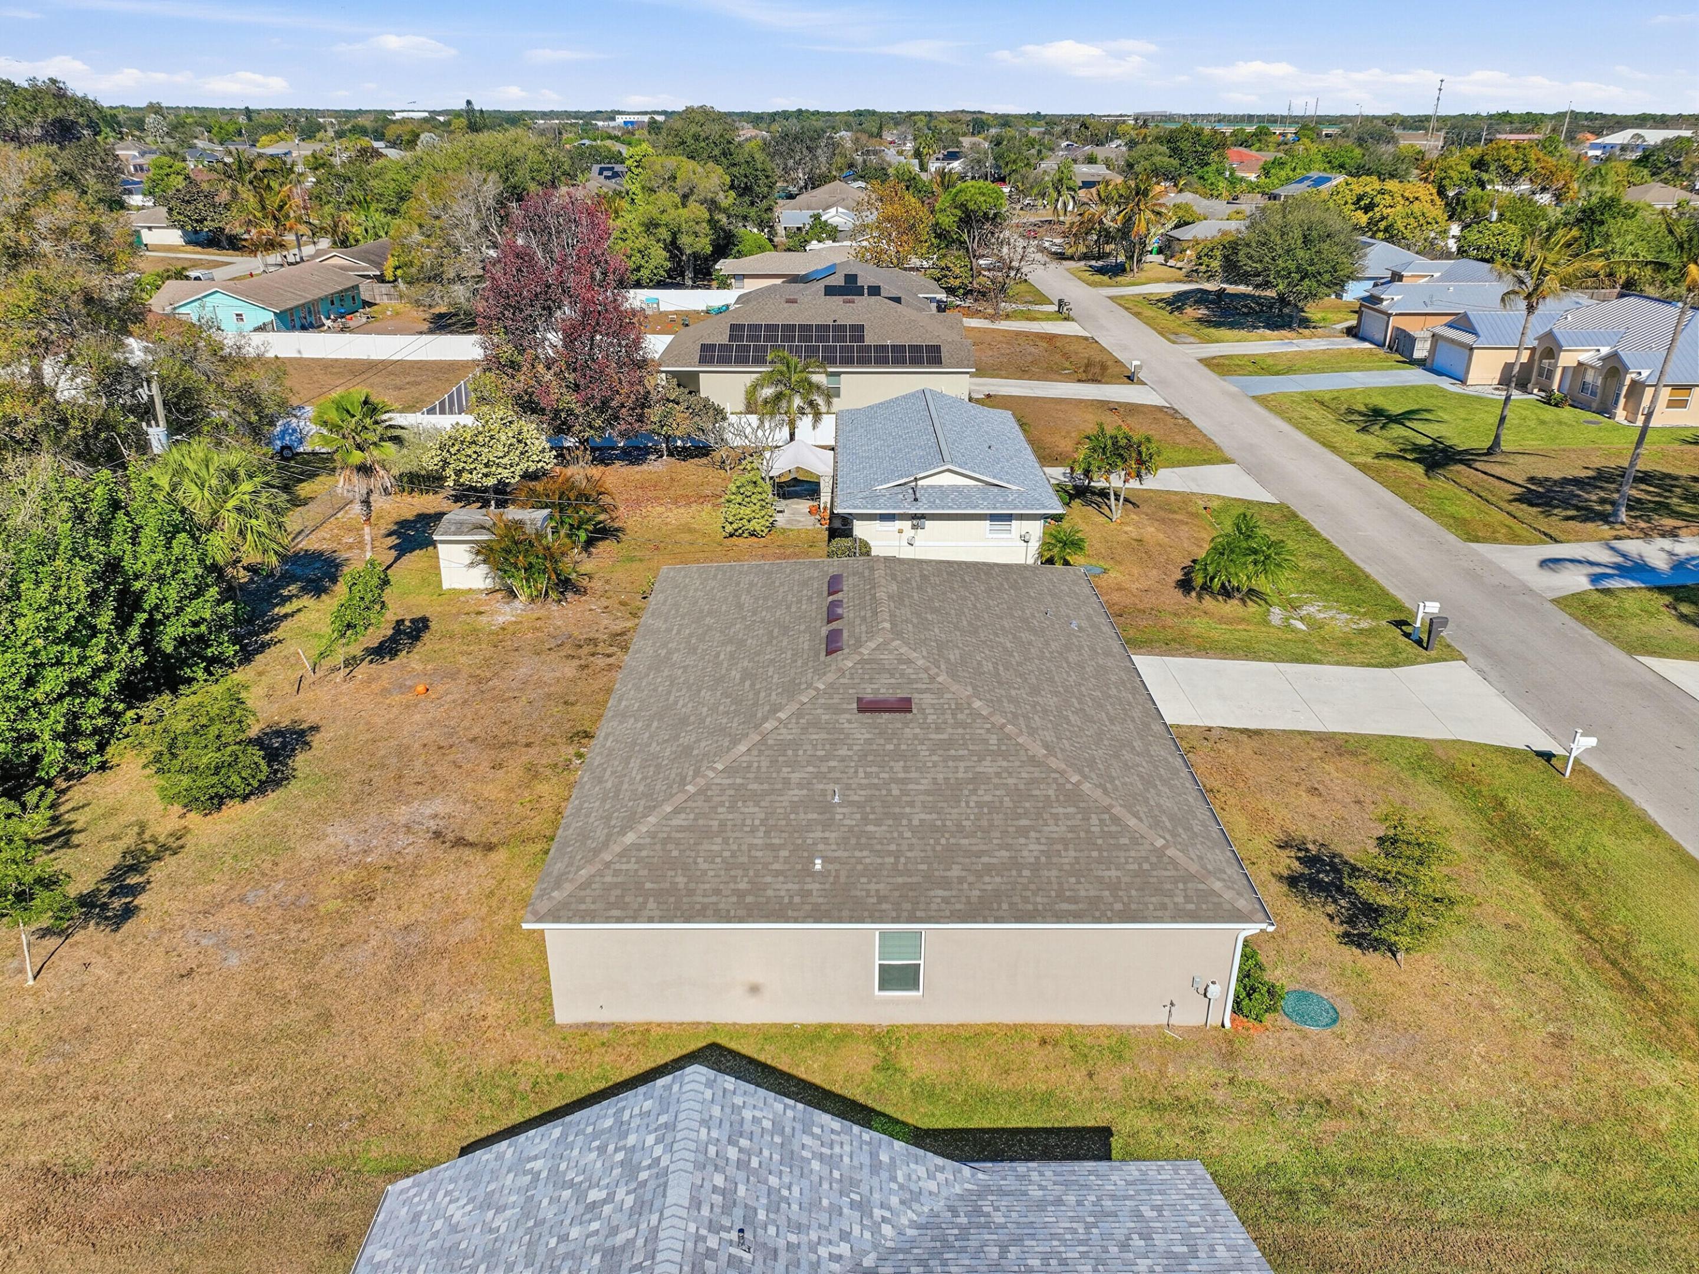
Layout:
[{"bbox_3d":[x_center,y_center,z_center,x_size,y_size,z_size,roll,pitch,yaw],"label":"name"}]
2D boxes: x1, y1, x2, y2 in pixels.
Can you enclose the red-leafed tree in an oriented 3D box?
[{"bbox_3d":[-13.829,-14.822,57.162,8.300,13.000,8.300,0,24,0],"label":"red-leafed tree"}]

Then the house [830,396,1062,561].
[{"bbox_3d":[3.826,-7.664,52.364,8.850,4.150,16.100,0,24,0],"label":"house"}]

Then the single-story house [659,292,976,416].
[{"bbox_3d":[-1.470,-19.629,77.428,19.600,5.700,18.200,0,24,0],"label":"single-story house"}]

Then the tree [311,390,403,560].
[{"bbox_3d":[-17.724,-5.390,43.096,3.400,7.250,3.400,0,24,0],"label":"tree"}]

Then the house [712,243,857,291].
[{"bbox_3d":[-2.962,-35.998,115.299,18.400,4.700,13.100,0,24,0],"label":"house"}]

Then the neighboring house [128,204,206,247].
[{"bbox_3d":[-88.789,-55.032,156.664,11.300,4.700,11.500,0,24,0],"label":"neighboring house"}]

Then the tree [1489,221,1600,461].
[{"bbox_3d":[34.672,-14.963,59.953,5.500,11.400,5.400,0,24,0],"label":"tree"}]

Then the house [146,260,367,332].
[{"bbox_3d":[-48.071,-27.046,94.604,12.600,4.400,17.300,0,24,0],"label":"house"}]

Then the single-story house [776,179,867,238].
[{"bbox_3d":[-1.313,-59.722,166.101,17.000,6.000,19.000,0,24,0],"label":"single-story house"}]

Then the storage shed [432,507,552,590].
[{"bbox_3d":[-13.252,-3.551,44.614,3.950,2.750,2.700,0,24,0],"label":"storage shed"}]

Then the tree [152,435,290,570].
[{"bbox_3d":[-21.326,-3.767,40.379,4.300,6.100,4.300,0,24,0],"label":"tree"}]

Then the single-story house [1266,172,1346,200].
[{"bbox_3d":[86.393,-81.648,216.357,19.000,5.700,16.000,0,24,0],"label":"single-story house"}]

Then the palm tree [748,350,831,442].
[{"bbox_3d":[-2.799,-10.558,56.200,4.100,6.100,4.100,0,24,0],"label":"palm tree"}]

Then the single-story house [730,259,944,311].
[{"bbox_3d":[-0.414,-28.112,96.690,17.000,5.500,15.500,0,24,0],"label":"single-story house"}]

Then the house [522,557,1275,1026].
[{"bbox_3d":[0.843,1.439,29.515,13.550,5.350,18.150,0,24,0],"label":"house"}]

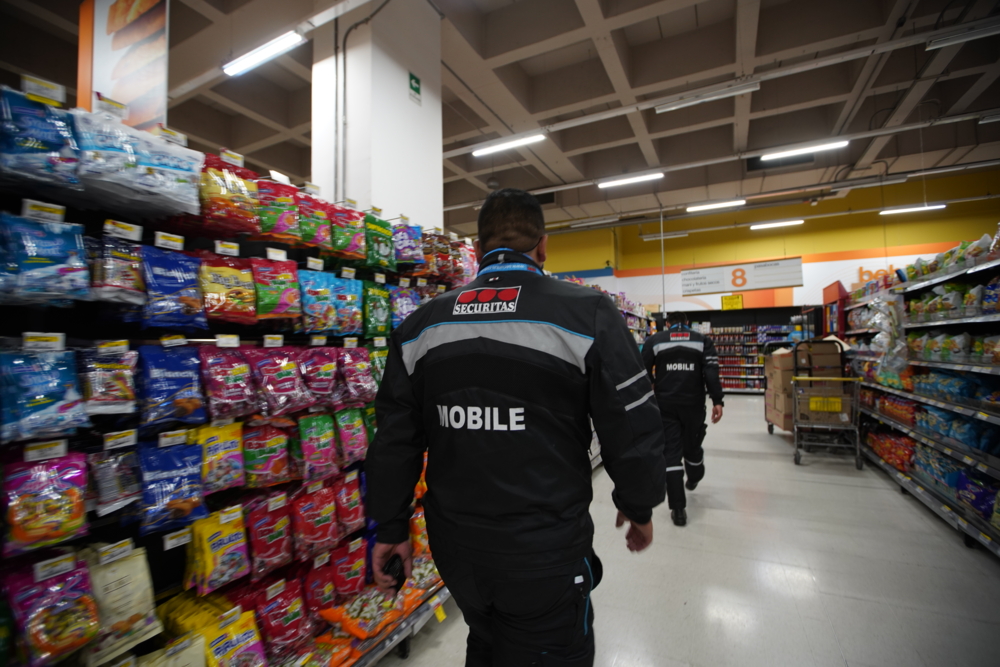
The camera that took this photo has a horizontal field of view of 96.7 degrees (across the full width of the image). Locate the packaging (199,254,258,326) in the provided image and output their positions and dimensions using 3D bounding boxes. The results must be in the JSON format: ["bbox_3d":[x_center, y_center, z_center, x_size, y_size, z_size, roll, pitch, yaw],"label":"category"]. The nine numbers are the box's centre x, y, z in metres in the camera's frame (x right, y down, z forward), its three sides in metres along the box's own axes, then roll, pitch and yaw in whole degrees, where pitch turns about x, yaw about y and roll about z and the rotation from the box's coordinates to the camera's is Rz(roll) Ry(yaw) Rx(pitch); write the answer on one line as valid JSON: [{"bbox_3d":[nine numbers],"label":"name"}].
[{"bbox_3d":[-0.902,-0.150,1.482,0.055,0.207,0.163,-7,-4,27],"label":"packaging"}]

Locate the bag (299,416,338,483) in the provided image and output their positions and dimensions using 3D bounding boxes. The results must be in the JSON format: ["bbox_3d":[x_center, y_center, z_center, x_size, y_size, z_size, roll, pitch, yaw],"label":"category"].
[{"bbox_3d":[-0.733,0.461,1.790,0.055,0.240,0.160,-7,-4,27],"label":"bag"}]

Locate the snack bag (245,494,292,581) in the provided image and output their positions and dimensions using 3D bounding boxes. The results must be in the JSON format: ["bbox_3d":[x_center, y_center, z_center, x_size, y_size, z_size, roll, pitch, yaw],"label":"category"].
[{"bbox_3d":[-0.824,0.734,1.596,0.055,0.236,0.153,-7,-4,27],"label":"snack bag"}]

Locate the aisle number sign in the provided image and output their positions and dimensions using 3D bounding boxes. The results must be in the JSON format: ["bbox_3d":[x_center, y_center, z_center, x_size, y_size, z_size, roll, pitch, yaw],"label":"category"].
[{"bbox_3d":[4.279,-0.994,7.947,1.881,0.504,0.050,-3,-3,27],"label":"aisle number sign"}]

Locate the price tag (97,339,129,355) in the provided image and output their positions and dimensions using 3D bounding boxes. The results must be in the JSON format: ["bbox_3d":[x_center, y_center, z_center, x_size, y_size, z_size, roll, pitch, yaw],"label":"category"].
[{"bbox_3d":[-1.020,0.038,1.173,0.006,0.039,0.071,-1,-2,27],"label":"price tag"}]

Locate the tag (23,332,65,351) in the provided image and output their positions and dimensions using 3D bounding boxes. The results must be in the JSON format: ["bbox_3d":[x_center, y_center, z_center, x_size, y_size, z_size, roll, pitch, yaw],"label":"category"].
[{"bbox_3d":[-1.081,0.020,1.054,0.006,0.039,0.071,-1,-2,27],"label":"tag"}]

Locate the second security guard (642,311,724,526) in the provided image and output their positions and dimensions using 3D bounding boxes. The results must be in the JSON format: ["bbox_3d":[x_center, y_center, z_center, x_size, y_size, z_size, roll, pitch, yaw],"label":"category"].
[{"bbox_3d":[1.438,0.661,3.517,0.605,1.489,0.470,-1,-2,27],"label":"second security guard"}]

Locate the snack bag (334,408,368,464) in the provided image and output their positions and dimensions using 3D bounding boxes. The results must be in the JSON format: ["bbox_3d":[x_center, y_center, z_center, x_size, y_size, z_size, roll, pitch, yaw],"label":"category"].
[{"bbox_3d":[-0.651,0.456,1.952,0.055,0.235,0.150,-7,-4,27],"label":"snack bag"}]

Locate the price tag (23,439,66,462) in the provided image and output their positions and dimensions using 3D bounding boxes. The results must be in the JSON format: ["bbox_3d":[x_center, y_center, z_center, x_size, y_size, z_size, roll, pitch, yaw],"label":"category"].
[{"bbox_3d":[-1.067,0.275,1.045,0.006,0.038,0.069,-1,-2,27],"label":"price tag"}]

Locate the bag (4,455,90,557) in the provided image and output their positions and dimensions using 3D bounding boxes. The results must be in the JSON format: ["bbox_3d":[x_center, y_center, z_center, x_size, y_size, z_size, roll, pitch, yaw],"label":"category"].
[{"bbox_3d":[-1.083,0.408,1.062,0.050,0.207,0.143,-1,-2,27],"label":"bag"}]

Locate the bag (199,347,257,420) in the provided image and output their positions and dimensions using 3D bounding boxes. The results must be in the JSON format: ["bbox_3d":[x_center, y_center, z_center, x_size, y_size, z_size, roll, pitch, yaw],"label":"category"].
[{"bbox_3d":[-0.886,0.162,1.455,0.050,0.233,0.162,-1,-2,28],"label":"bag"}]

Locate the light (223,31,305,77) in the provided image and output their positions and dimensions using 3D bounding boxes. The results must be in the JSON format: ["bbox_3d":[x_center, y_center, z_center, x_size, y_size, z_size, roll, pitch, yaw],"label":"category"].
[{"bbox_3d":[-2.531,-2.987,4.741,1.210,0.070,0.160,-1,-2,28],"label":"light"}]

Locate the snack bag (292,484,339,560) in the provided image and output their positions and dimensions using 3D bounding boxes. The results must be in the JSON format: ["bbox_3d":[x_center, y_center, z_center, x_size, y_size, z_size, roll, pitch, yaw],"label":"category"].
[{"bbox_3d":[-0.724,0.746,1.754,0.050,0.225,0.175,-1,-2,27],"label":"snack bag"}]

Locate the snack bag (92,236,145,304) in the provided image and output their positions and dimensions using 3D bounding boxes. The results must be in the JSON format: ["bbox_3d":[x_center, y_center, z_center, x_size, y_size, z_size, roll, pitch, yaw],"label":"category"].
[{"bbox_3d":[-1.026,-0.169,1.205,0.040,0.166,0.102,-1,-2,28],"label":"snack bag"}]

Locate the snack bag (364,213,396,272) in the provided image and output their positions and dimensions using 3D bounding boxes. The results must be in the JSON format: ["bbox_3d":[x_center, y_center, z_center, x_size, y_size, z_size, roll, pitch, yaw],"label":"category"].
[{"bbox_3d":[-0.563,-0.425,2.098,0.050,0.233,0.182,-1,-2,28],"label":"snack bag"}]

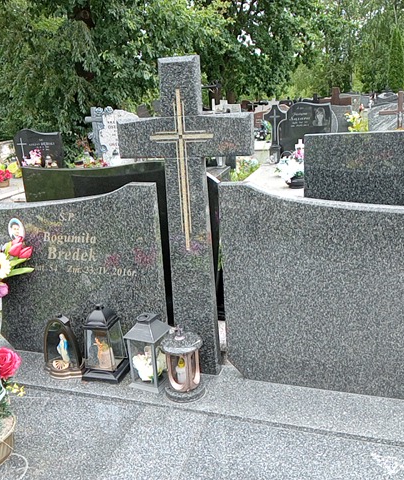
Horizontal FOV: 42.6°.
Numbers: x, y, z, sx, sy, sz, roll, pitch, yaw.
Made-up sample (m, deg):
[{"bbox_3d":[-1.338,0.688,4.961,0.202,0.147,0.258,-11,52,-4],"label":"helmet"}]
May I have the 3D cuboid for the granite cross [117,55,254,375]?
[{"bbox_3d":[-0.035,-0.049,1.888,0.485,1.161,0.078,2,17,19],"label":"granite cross"}]

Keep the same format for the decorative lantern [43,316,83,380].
[{"bbox_3d":[-0.531,0.413,2.050,0.149,0.246,0.105,2,17,19],"label":"decorative lantern"}]

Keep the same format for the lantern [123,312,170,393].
[{"bbox_3d":[-0.200,0.408,1.939,0.134,0.277,0.131,4,18,26],"label":"lantern"}]

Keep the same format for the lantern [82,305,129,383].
[{"bbox_3d":[-0.383,0.390,2.009,0.155,0.294,0.121,2,17,19],"label":"lantern"}]

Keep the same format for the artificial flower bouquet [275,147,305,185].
[{"bbox_3d":[0.962,-0.770,5.500,0.360,0.370,0.340,2,17,19],"label":"artificial flower bouquet"}]

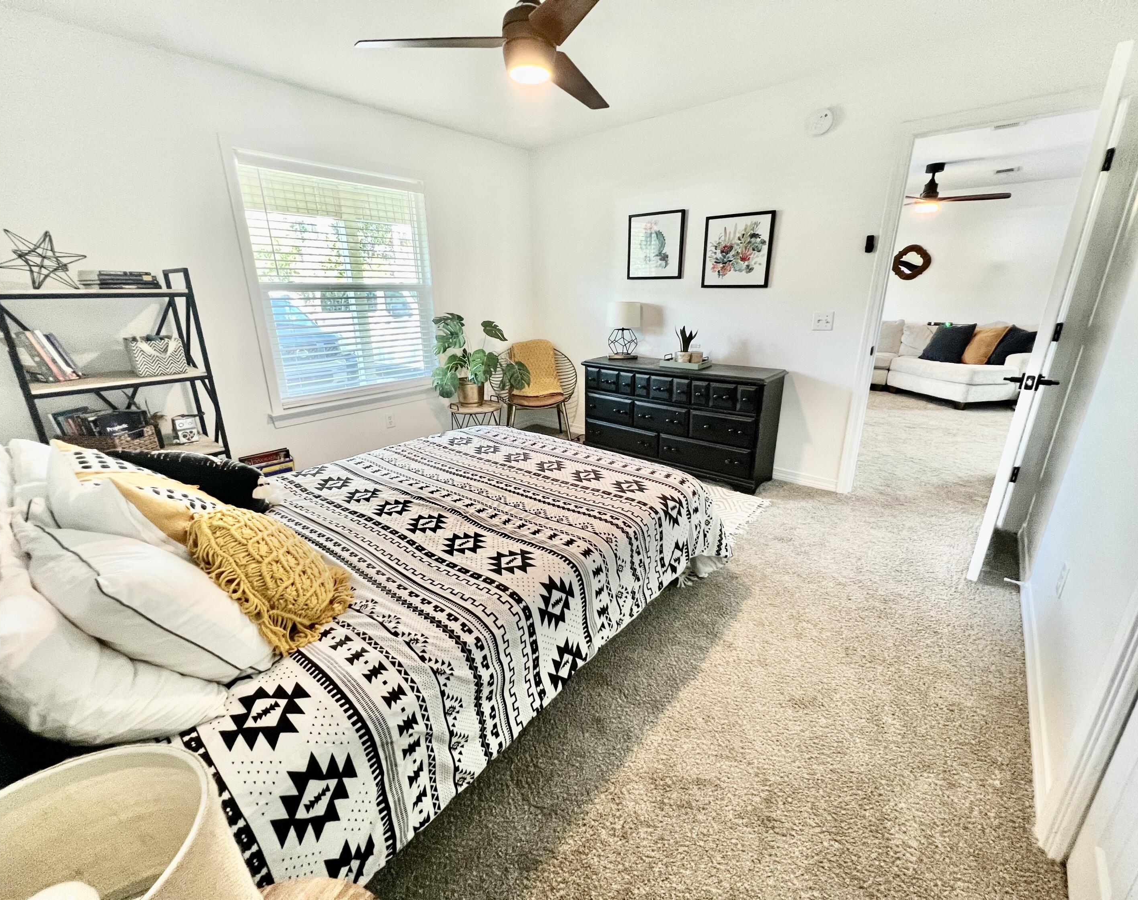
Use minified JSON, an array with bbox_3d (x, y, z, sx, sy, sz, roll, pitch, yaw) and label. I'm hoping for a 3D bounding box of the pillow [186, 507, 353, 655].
[{"bbox_3d":[-0.768,0.292,1.183,0.500,0.160,0.310,22,-4,35],"label":"pillow"}]

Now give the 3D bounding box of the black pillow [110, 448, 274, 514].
[{"bbox_3d":[-1.327,0.096,1.536,0.480,0.470,0.170,15,67,40],"label":"black pillow"}]

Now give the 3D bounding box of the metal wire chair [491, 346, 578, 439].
[{"bbox_3d":[-0.298,-0.504,4.199,0.780,0.820,0.640,-4,18,-11],"label":"metal wire chair"}]

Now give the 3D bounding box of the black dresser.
[{"bbox_3d":[0.784,-0.252,3.481,1.500,0.757,0.400,15,24,40],"label":"black dresser"}]

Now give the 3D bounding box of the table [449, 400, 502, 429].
[{"bbox_3d":[-0.727,-0.144,3.677,0.430,0.470,0.430,-1,18,0],"label":"table"}]

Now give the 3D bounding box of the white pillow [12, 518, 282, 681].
[{"bbox_3d":[-0.893,0.231,0.958,0.570,0.460,0.190,15,55,40],"label":"white pillow"}]

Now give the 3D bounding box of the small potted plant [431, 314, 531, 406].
[{"bbox_3d":[-0.658,-0.699,3.522,0.740,0.740,0.620,-1,18,0],"label":"small potted plant"}]

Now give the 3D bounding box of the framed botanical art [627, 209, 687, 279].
[{"bbox_3d":[0.659,-1.570,3.483,0.482,0.470,0.025,14,23,39],"label":"framed botanical art"}]

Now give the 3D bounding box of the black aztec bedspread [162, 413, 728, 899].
[{"bbox_3d":[-0.534,0.346,1.829,1.600,0.380,1.730,14,23,39],"label":"black aztec bedspread"}]

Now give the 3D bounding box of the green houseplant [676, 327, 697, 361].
[{"bbox_3d":[0.864,-0.760,3.323,0.140,0.250,0.130,14,23,39],"label":"green houseplant"}]

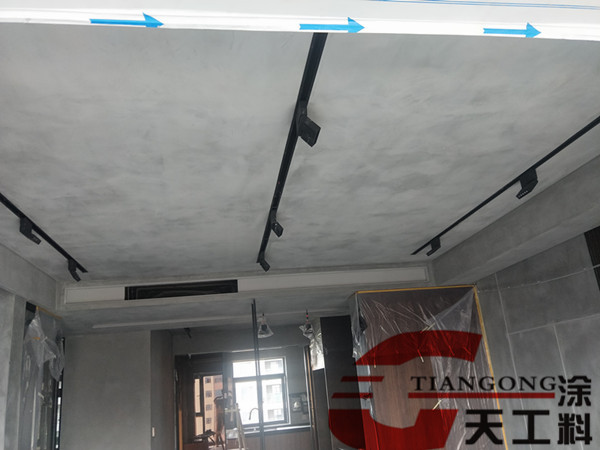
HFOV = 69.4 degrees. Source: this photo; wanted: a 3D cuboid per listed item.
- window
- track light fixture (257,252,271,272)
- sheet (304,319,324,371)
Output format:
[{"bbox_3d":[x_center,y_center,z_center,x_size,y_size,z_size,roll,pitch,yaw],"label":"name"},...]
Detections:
[{"bbox_3d":[-0.688,3.018,7.836,0.960,1.146,0.100,-2,-20,-10],"label":"window"},{"bbox_3d":[-0.270,0.270,3.279,0.075,0.125,0.128,-2,-20,-10],"label":"track light fixture"},{"bbox_3d":[0.174,1.372,5.015,0.169,0.572,0.100,-2,-20,-10],"label":"sheet"}]

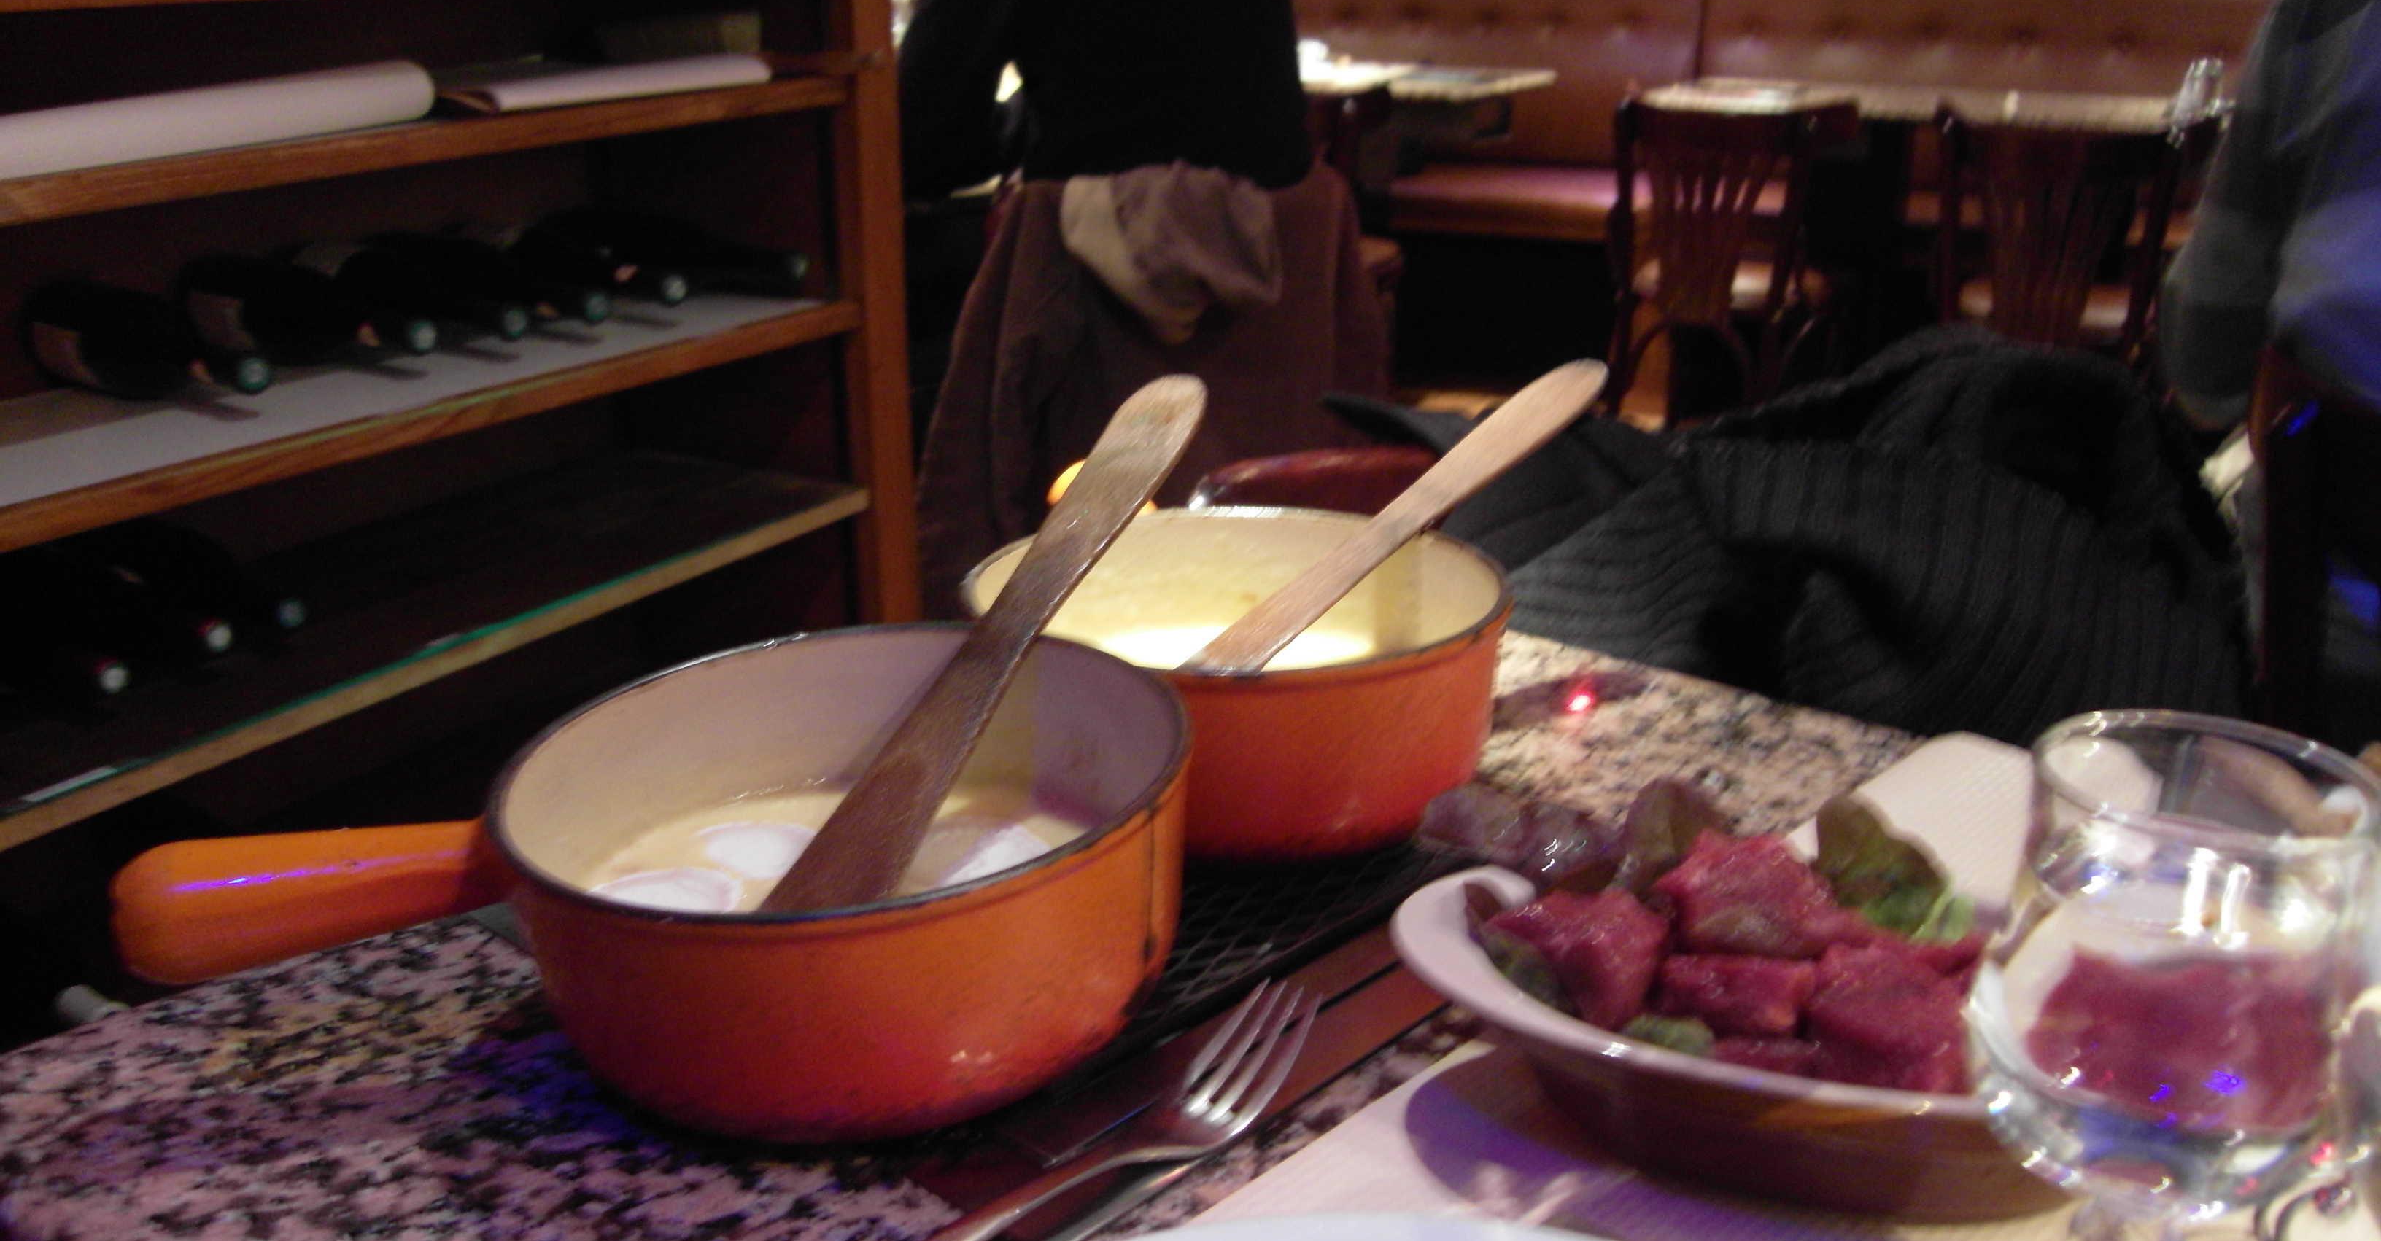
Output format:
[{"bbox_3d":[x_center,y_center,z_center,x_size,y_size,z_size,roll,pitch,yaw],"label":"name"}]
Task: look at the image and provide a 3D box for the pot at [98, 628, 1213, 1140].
[{"bbox_3d":[-0.139,0.078,0.547,0.287,0.076,0.194,-9,22,-17],"label":"pot"}]

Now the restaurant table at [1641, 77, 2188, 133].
[{"bbox_3d":[1.499,-0.704,4.027,1.060,0.750,0.600,12,23,29],"label":"restaurant table"}]

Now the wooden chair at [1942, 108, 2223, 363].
[{"bbox_3d":[1.462,-0.446,3.236,0.410,0.810,0.470,12,23,29],"label":"wooden chair"}]

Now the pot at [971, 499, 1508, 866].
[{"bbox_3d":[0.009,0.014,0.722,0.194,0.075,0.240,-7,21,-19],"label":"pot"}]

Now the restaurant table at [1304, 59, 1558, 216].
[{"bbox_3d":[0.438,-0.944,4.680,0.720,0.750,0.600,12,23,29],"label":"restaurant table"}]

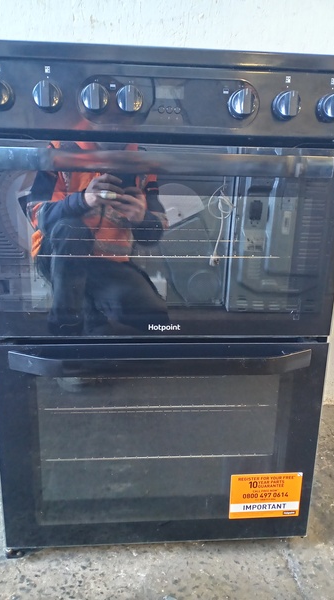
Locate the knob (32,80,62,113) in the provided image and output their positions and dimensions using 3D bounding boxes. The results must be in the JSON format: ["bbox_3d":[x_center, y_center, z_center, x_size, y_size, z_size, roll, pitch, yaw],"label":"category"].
[{"bbox_3d":[-0.174,-0.297,0.685,0.040,0.040,0.025,0,16,-4],"label":"knob"}]

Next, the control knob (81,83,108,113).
[{"bbox_3d":[-0.106,-0.297,0.690,0.040,0.040,0.025,0,16,-4],"label":"control knob"}]

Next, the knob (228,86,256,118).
[{"bbox_3d":[0.114,-0.297,0.706,0.040,0.040,0.025,0,16,-4],"label":"knob"}]

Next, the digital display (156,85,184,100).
[{"bbox_3d":[0.005,-0.314,0.709,0.039,0.018,0.006,0,16,-4],"label":"digital display"}]

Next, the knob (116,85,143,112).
[{"bbox_3d":[-0.055,-0.297,0.694,0.040,0.040,0.025,0,16,-4],"label":"knob"}]

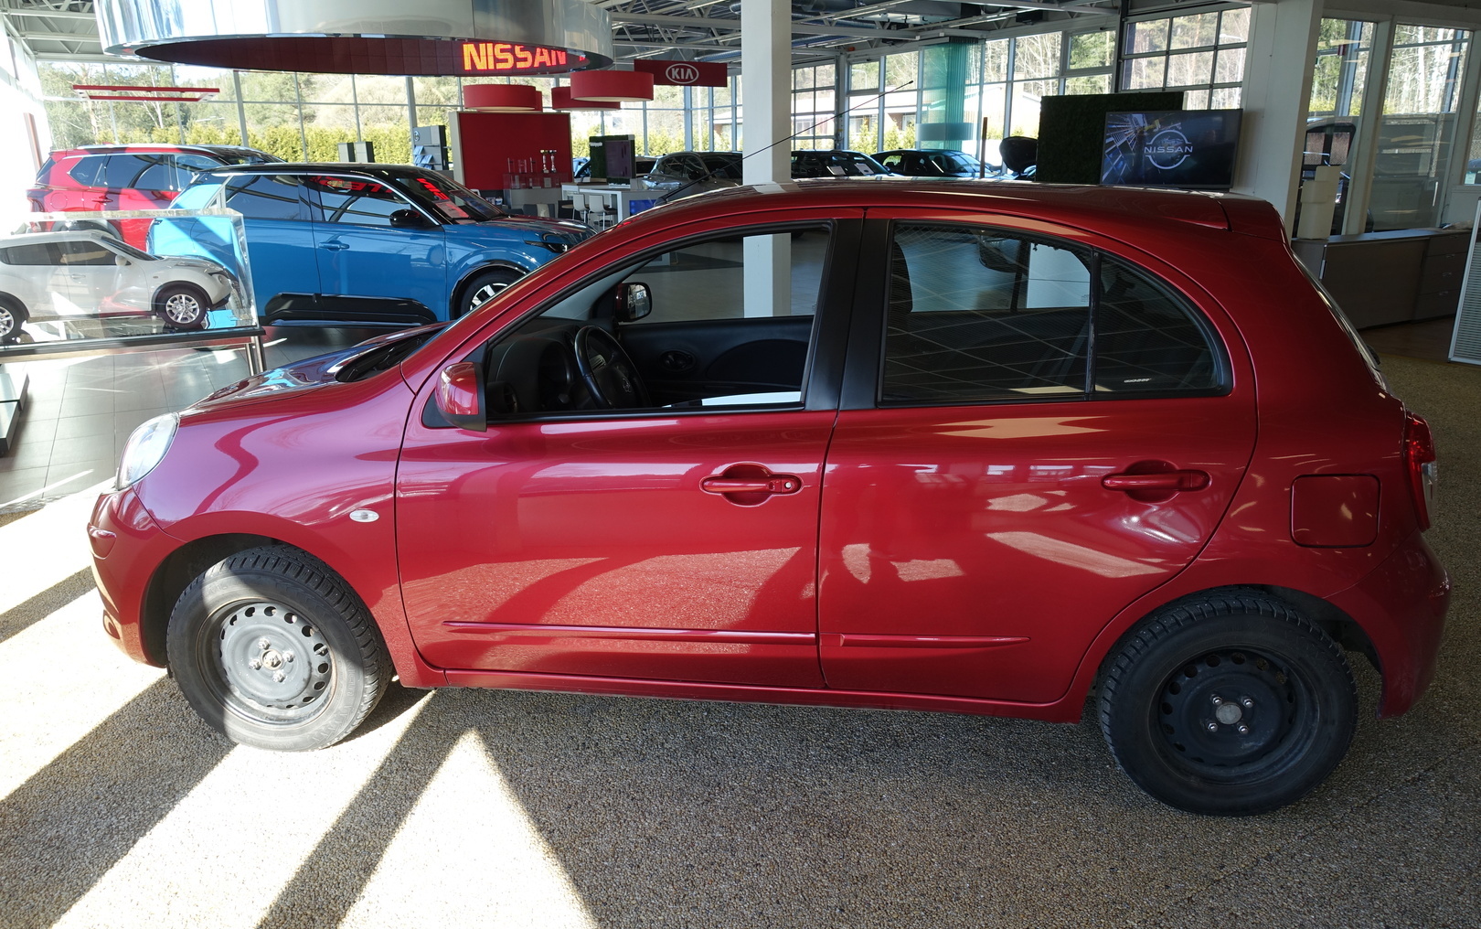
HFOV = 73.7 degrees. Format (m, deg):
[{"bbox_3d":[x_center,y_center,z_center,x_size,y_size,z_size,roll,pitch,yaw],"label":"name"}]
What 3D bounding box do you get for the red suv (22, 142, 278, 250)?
[{"bbox_3d":[-7.700,-3.851,14.744,4.680,1.710,1.840,0,17,0],"label":"red suv"}]

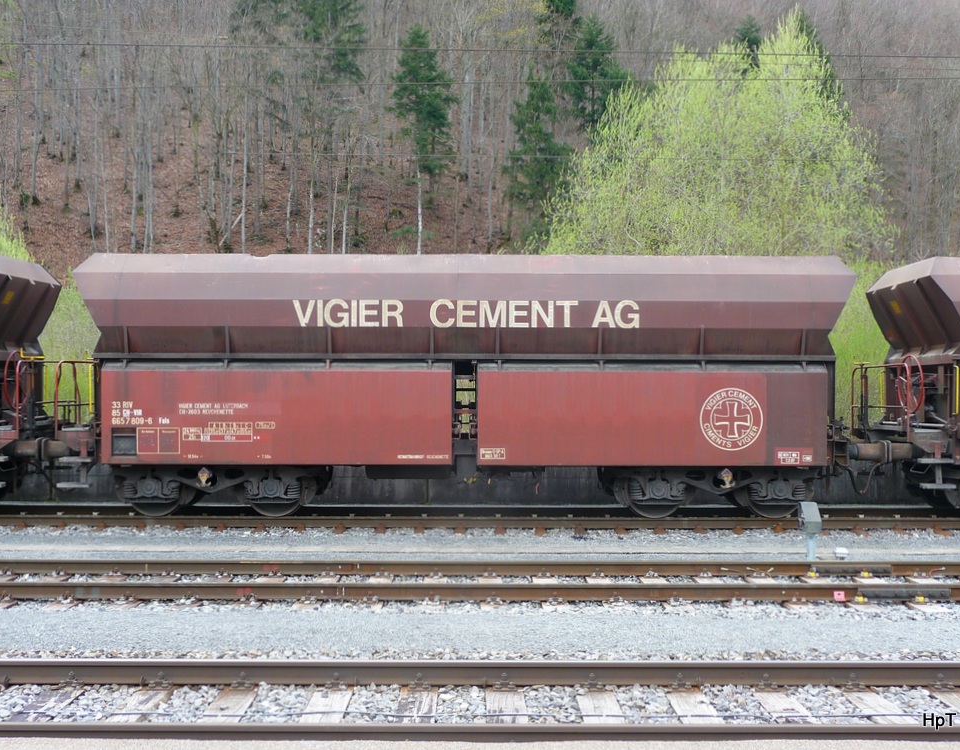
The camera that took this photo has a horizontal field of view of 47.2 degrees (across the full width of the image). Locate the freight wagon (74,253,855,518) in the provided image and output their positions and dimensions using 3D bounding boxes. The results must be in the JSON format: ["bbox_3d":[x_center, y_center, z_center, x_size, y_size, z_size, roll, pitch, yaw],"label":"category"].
[{"bbox_3d":[-0.210,0.170,17.200,11.900,3.930,3.030,0,0,0],"label":"freight wagon"}]

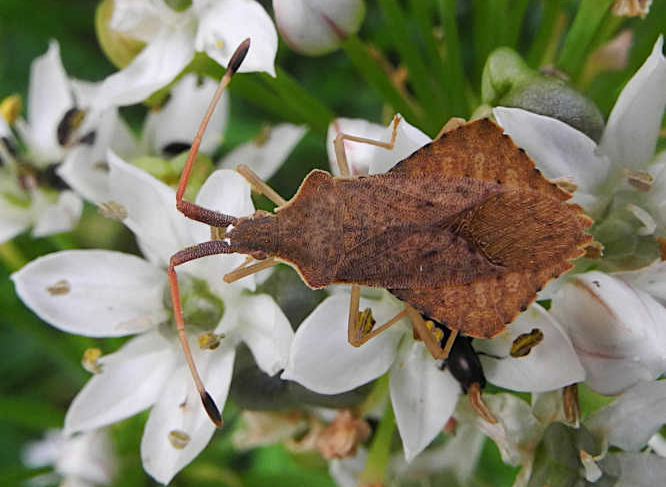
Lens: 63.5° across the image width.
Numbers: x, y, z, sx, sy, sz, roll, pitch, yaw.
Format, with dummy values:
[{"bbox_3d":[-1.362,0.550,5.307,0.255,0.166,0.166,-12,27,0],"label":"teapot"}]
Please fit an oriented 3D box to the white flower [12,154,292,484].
[{"bbox_3d":[-0.006,0.002,0.018,0.009,0.010,0.004,1,6,11],"label":"white flower"}]

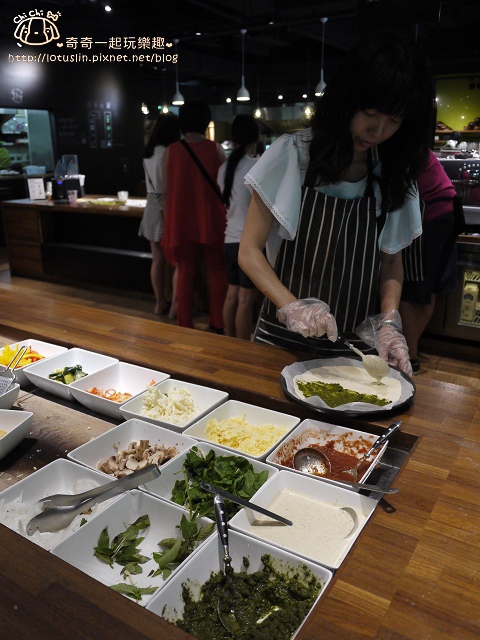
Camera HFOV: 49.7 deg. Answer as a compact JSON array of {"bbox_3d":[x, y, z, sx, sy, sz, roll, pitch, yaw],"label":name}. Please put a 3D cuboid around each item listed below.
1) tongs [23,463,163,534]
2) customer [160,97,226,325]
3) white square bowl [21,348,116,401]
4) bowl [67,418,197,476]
[{"bbox_3d":[-0.232,0.280,0.832,0.212,0.040,0.065,-18,19,-4],"label":"tongs"},{"bbox_3d":[-0.314,-0.725,3.827,0.480,1.650,0.300,1,18,5],"label":"customer"},{"bbox_3d":[-0.428,0.148,1.333,0.168,0.067,0.168,10,20,30],"label":"white square bowl"},{"bbox_3d":[-0.191,0.268,0.959,0.168,0.067,0.168,10,20,30],"label":"bowl"}]

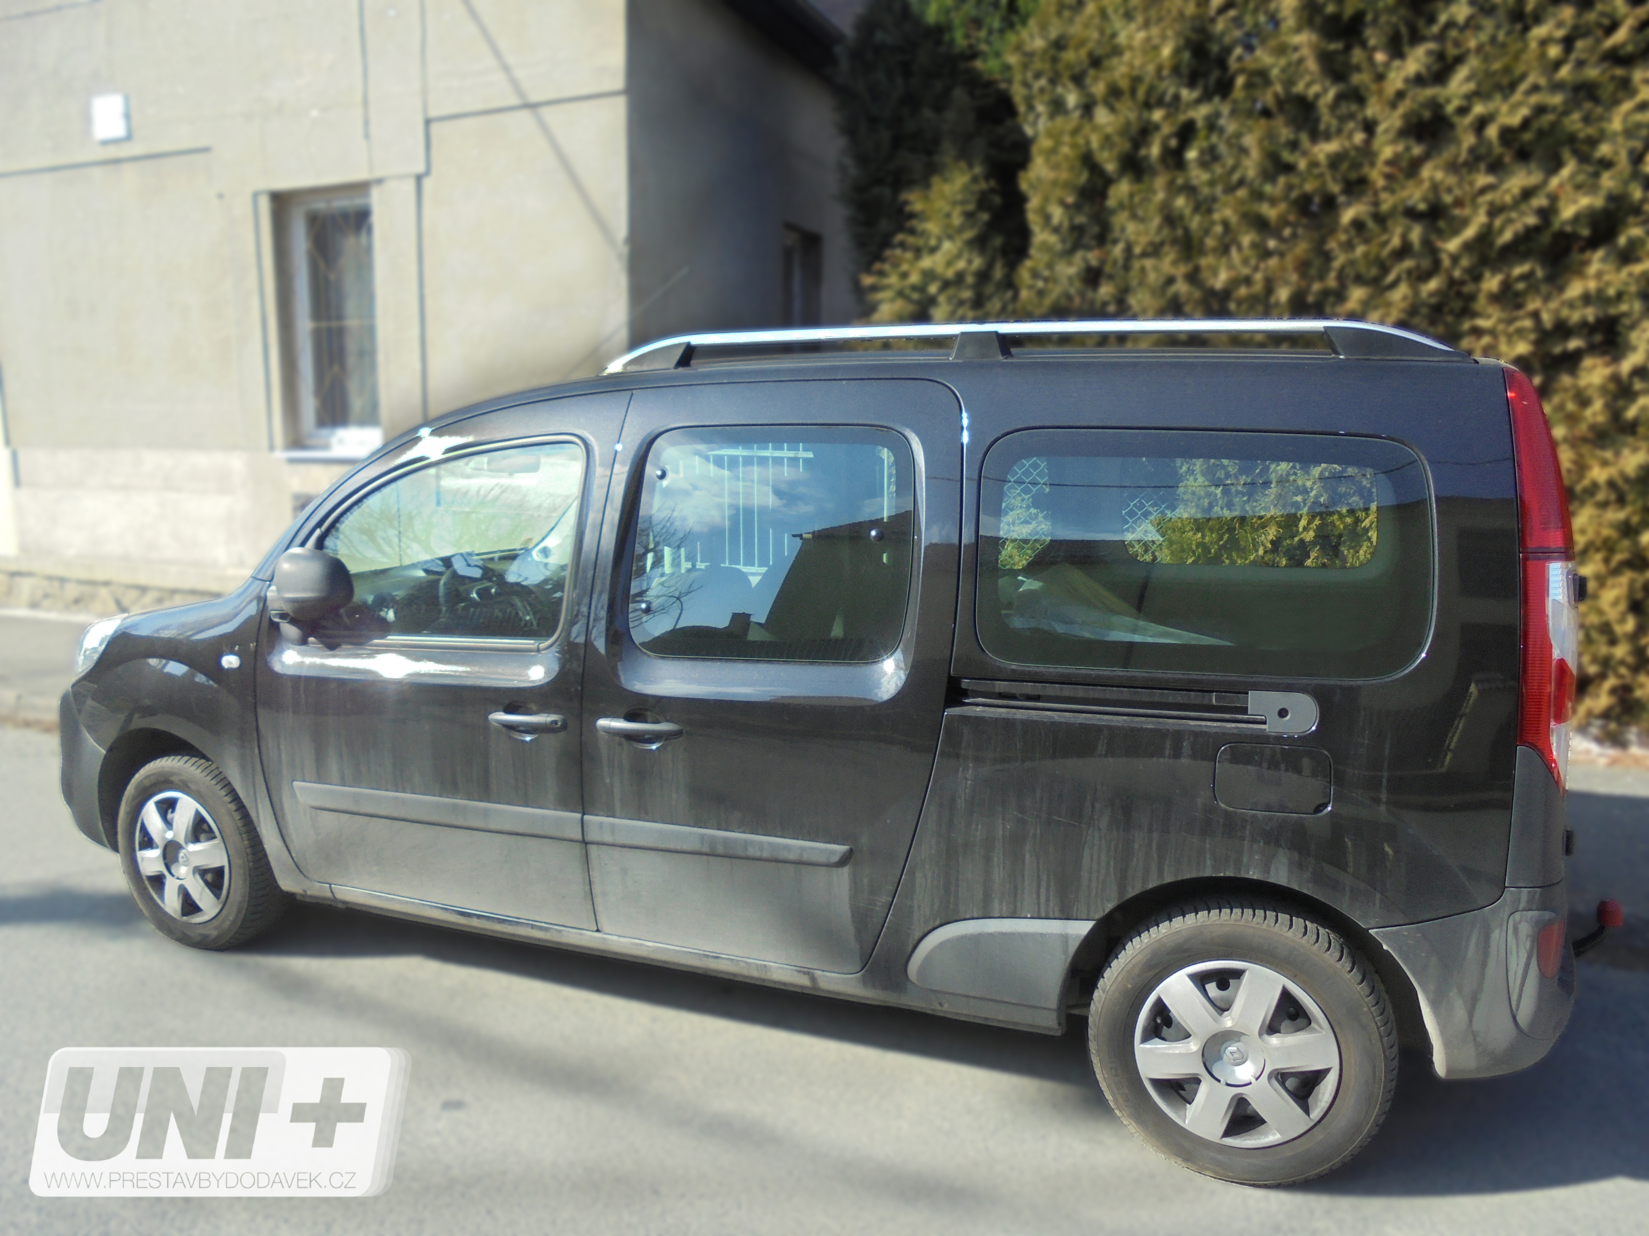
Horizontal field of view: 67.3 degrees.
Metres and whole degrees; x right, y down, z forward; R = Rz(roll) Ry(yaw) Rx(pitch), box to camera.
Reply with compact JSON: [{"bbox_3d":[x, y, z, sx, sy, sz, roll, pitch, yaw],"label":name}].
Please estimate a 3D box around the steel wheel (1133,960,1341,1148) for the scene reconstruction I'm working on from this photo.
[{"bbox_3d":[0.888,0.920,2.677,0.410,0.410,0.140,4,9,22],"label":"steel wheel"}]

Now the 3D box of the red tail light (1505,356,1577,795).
[{"bbox_3d":[1.356,-0.076,2.361,0.140,0.790,0.165,-1,1,22],"label":"red tail light"}]

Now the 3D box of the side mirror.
[{"bbox_3d":[-1.383,-0.071,3.301,0.205,0.205,0.145,8,11,42],"label":"side mirror"}]

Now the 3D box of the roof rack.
[{"bbox_3d":[0.358,-0.610,2.837,2.000,0.115,0.070,4,9,22],"label":"roof rack"}]

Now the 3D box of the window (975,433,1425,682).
[{"bbox_3d":[0.755,-0.139,2.541,0.880,0.505,0.050,4,1,22],"label":"window"}]

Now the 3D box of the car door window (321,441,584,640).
[{"bbox_3d":[-1.004,-0.209,3.279,0.840,0.535,0.050,4,-2,22],"label":"car door window"}]

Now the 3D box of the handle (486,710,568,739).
[{"bbox_3d":[-0.756,0.271,3.168,0.235,0.070,0.060,4,9,22],"label":"handle"}]

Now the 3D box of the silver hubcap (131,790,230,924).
[{"bbox_3d":[-1.968,0.741,3.802,0.405,0.405,0.050,4,8,24],"label":"silver hubcap"}]

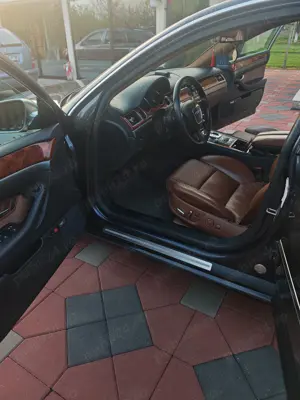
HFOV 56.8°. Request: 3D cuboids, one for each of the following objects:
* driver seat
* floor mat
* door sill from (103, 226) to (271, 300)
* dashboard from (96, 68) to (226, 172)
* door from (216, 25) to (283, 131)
[{"bbox_3d":[0.555,-0.251,1.417,0.840,0.980,0.550,15,34,24],"label":"driver seat"},{"bbox_3d":[-0.019,-0.002,1.940,0.660,0.060,0.480,15,34,24],"label":"floor mat"},{"bbox_3d":[0.129,0.257,1.390,1.020,0.130,0.170,15,34,24],"label":"door sill"},{"bbox_3d":[0.058,-0.680,1.970,0.530,0.480,1.450,15,34,24],"label":"dashboard"},{"bbox_3d":[0.922,-1.272,2.898,0.220,1.050,1.150,26,39,37],"label":"door"}]

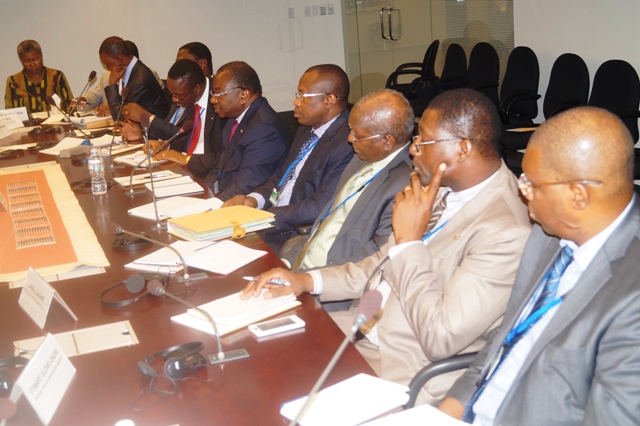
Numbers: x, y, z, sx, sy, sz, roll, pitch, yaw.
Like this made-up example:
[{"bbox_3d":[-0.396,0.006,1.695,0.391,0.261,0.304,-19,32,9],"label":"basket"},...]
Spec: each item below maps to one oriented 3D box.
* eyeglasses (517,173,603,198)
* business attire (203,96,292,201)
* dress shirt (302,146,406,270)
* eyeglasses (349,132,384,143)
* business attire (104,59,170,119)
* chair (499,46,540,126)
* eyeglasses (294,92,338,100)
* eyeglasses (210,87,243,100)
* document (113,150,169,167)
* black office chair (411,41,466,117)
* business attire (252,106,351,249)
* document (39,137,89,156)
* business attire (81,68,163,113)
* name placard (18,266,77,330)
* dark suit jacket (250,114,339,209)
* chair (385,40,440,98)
[{"bbox_3d":[0.434,-0.061,1.458,0.145,0.045,0.140,-2,17,10],"label":"eyeglasses"},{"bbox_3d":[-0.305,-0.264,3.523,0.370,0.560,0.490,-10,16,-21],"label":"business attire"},{"bbox_3d":[0.136,0.062,2.461,0.420,0.560,0.450,-9,17,-14],"label":"dress shirt"},{"bbox_3d":[0.143,-0.241,2.447,0.140,0.042,0.140,-16,17,-2],"label":"eyeglasses"},{"bbox_3d":[-1.227,-0.744,5.434,0.450,0.600,0.500,-10,16,-22],"label":"business attire"},{"bbox_3d":[1.367,-0.787,6.279,0.620,1.020,0.620,-10,16,-21],"label":"chair"},{"bbox_3d":[-0.016,-0.446,2.987,0.145,0.042,0.140,-7,17,-7],"label":"eyeglasses"},{"bbox_3d":[-0.405,-0.521,3.500,0.140,0.045,0.140,-19,19,-16],"label":"eyeglasses"},{"bbox_3d":[-0.895,-0.273,4.037,0.280,0.015,0.210,9,21,38],"label":"document"},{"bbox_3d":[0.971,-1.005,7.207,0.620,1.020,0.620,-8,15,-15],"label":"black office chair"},{"bbox_3d":[0.022,-0.096,3.047,0.450,0.620,0.520,-9,17,-15],"label":"business attire"},{"bbox_3d":[-1.434,-0.375,4.468,0.230,0.040,0.300,6,18,34],"label":"document"},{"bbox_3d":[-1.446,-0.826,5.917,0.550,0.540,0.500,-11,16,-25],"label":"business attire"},{"bbox_3d":[-0.687,0.205,1.995,0.084,0.087,0.238,-13,17,-31],"label":"name placard"},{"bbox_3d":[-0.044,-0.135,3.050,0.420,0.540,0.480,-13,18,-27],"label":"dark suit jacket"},{"bbox_3d":[0.899,-1.040,7.170,0.560,0.930,0.600,-2,17,10],"label":"chair"}]

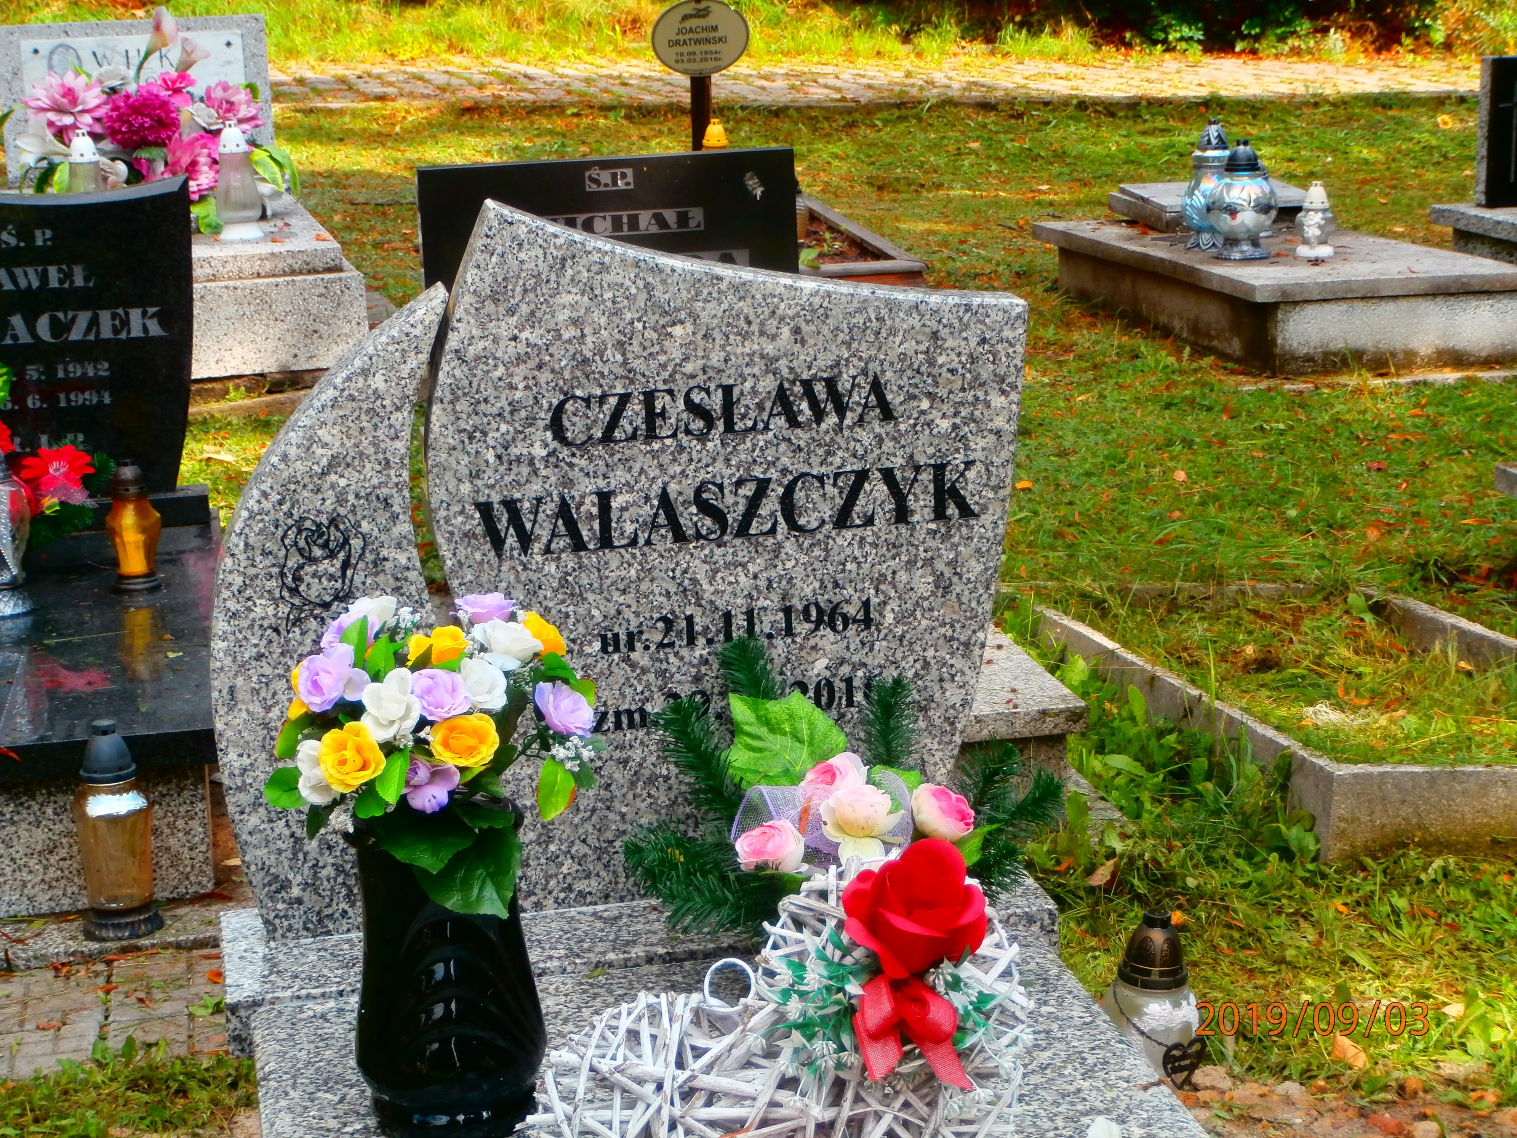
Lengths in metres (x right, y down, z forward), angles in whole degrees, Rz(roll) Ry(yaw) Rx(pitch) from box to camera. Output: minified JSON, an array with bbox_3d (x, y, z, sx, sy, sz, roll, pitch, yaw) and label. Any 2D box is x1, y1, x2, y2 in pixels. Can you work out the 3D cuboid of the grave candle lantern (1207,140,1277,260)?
[{"bbox_3d":[1.199,-0.921,7.408,0.180,0.281,0.180,0,12,9],"label":"grave candle lantern"}]

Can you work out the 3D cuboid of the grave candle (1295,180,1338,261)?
[{"bbox_3d":[1.376,-0.865,7.356,0.100,0.178,0.100,0,12,11],"label":"grave candle"}]

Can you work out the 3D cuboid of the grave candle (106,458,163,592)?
[{"bbox_3d":[-1.005,-0.074,4.782,0.090,0.196,0.090,-5,12,-12],"label":"grave candle"}]

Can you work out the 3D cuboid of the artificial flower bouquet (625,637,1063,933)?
[{"bbox_3d":[0.073,0.237,3.118,0.430,0.270,0.210,-5,12,-11],"label":"artificial flower bouquet"}]

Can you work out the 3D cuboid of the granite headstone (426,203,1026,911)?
[{"bbox_3d":[-0.029,-0.024,3.221,0.650,0.760,0.080,-5,12,-11],"label":"granite headstone"}]

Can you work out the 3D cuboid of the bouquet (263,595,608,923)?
[{"bbox_3d":[-0.291,0.147,2.612,0.290,0.260,0.250,-5,12,-11],"label":"bouquet"}]

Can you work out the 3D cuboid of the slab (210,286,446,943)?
[{"bbox_3d":[-0.434,0.052,3.155,0.290,0.680,0.080,-5,12,-11],"label":"slab"}]

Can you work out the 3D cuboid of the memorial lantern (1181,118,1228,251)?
[{"bbox_3d":[1.146,-0.982,7.602,0.160,0.322,0.160,-1,12,9],"label":"memorial lantern"}]

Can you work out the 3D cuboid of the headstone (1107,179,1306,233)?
[{"bbox_3d":[1.269,-1.016,8.285,0.460,0.090,0.460,-5,12,-11],"label":"headstone"}]

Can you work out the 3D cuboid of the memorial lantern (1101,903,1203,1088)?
[{"bbox_3d":[0.410,0.452,3.100,0.110,0.199,0.110,-1,12,7],"label":"memorial lantern"}]

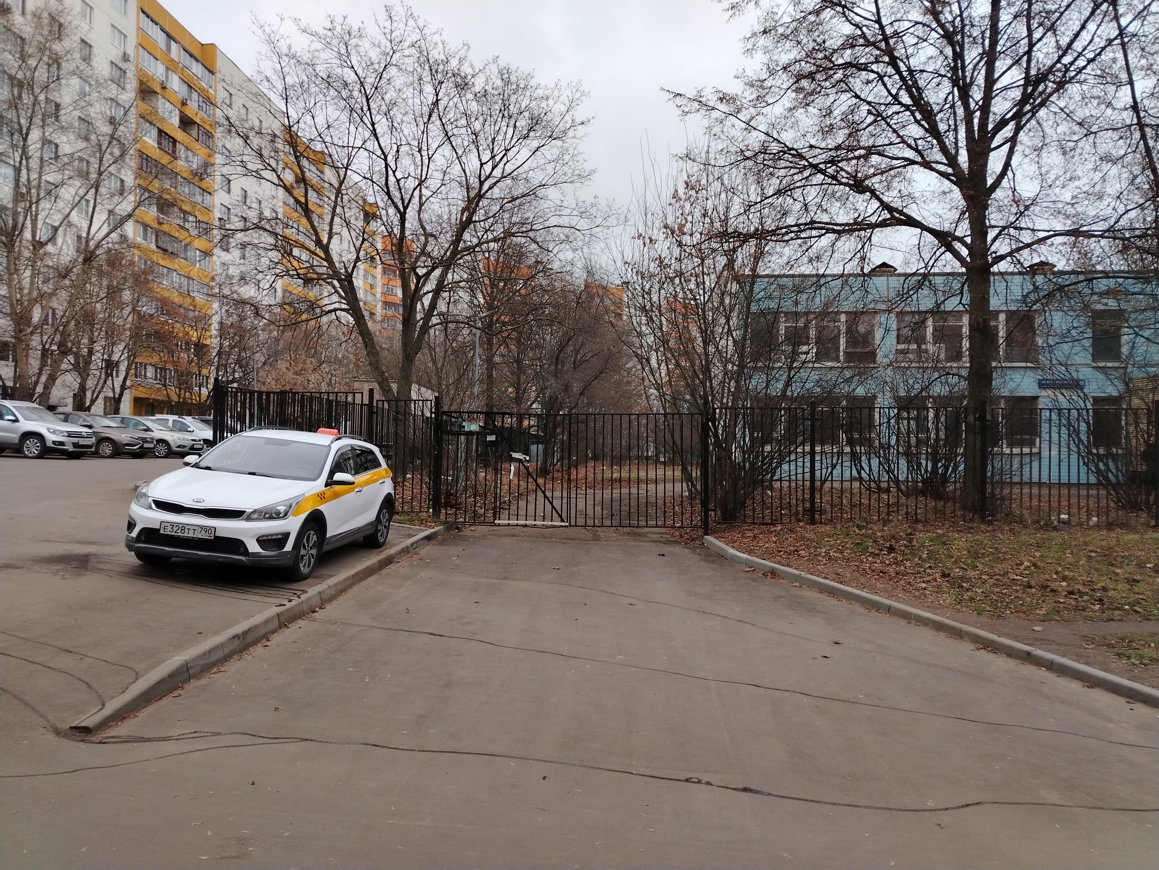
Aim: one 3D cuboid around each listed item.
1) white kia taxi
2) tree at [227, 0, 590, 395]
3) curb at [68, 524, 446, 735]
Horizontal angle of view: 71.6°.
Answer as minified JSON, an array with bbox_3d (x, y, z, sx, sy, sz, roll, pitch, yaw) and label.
[{"bbox_3d":[-3.513,0.679,9.607,1.790,1.530,4.240,6,0,3],"label":"white kia taxi"},{"bbox_3d":[-5.150,-5.800,24.500,11.400,14.200,11.000,0,-1,0],"label":"tree"},{"bbox_3d":[-2.615,1.625,9.170,0.170,0.180,9.450,2,0,2],"label":"curb"}]

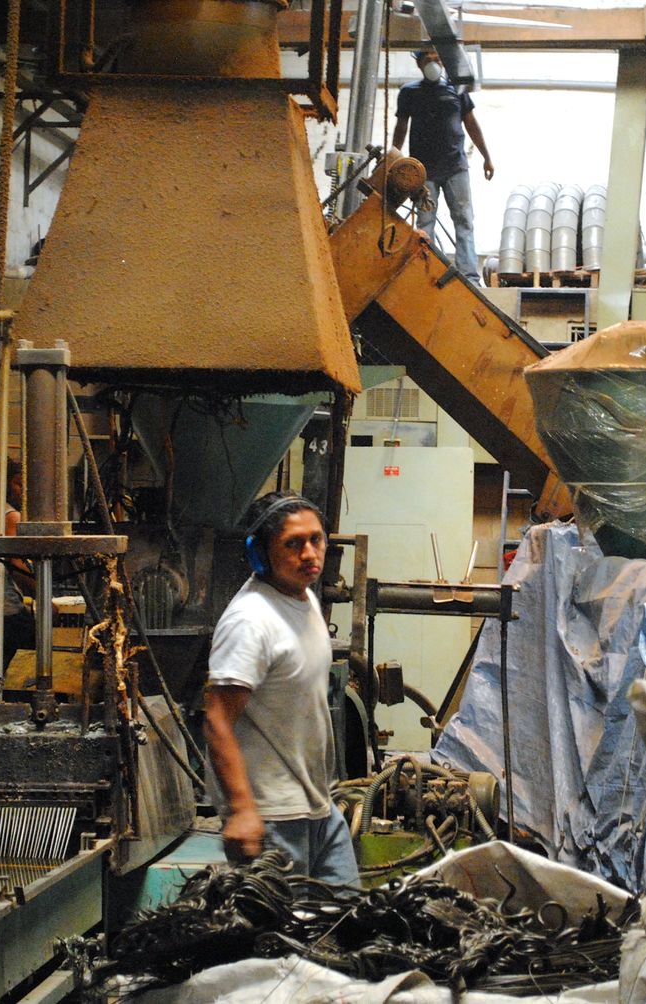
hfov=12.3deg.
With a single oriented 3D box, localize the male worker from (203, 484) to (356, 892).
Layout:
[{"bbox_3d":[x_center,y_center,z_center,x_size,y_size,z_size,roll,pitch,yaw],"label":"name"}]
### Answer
[{"bbox_3d":[-0.114,0.805,8.000,0.420,1.670,0.460,2,2,35],"label":"male worker"}]

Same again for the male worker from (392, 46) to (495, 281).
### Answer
[{"bbox_3d":[0.836,-2.332,20.900,0.680,1.700,0.420,1,1,-7],"label":"male worker"}]

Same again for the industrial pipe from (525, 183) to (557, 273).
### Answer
[{"bbox_3d":[1.538,-1.927,21.200,0.190,0.630,0.500,1,1,9],"label":"industrial pipe"}]

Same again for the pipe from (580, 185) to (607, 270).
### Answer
[{"bbox_3d":[1.919,-1.935,21.200,0.190,0.630,0.500,1,1,9],"label":"pipe"}]

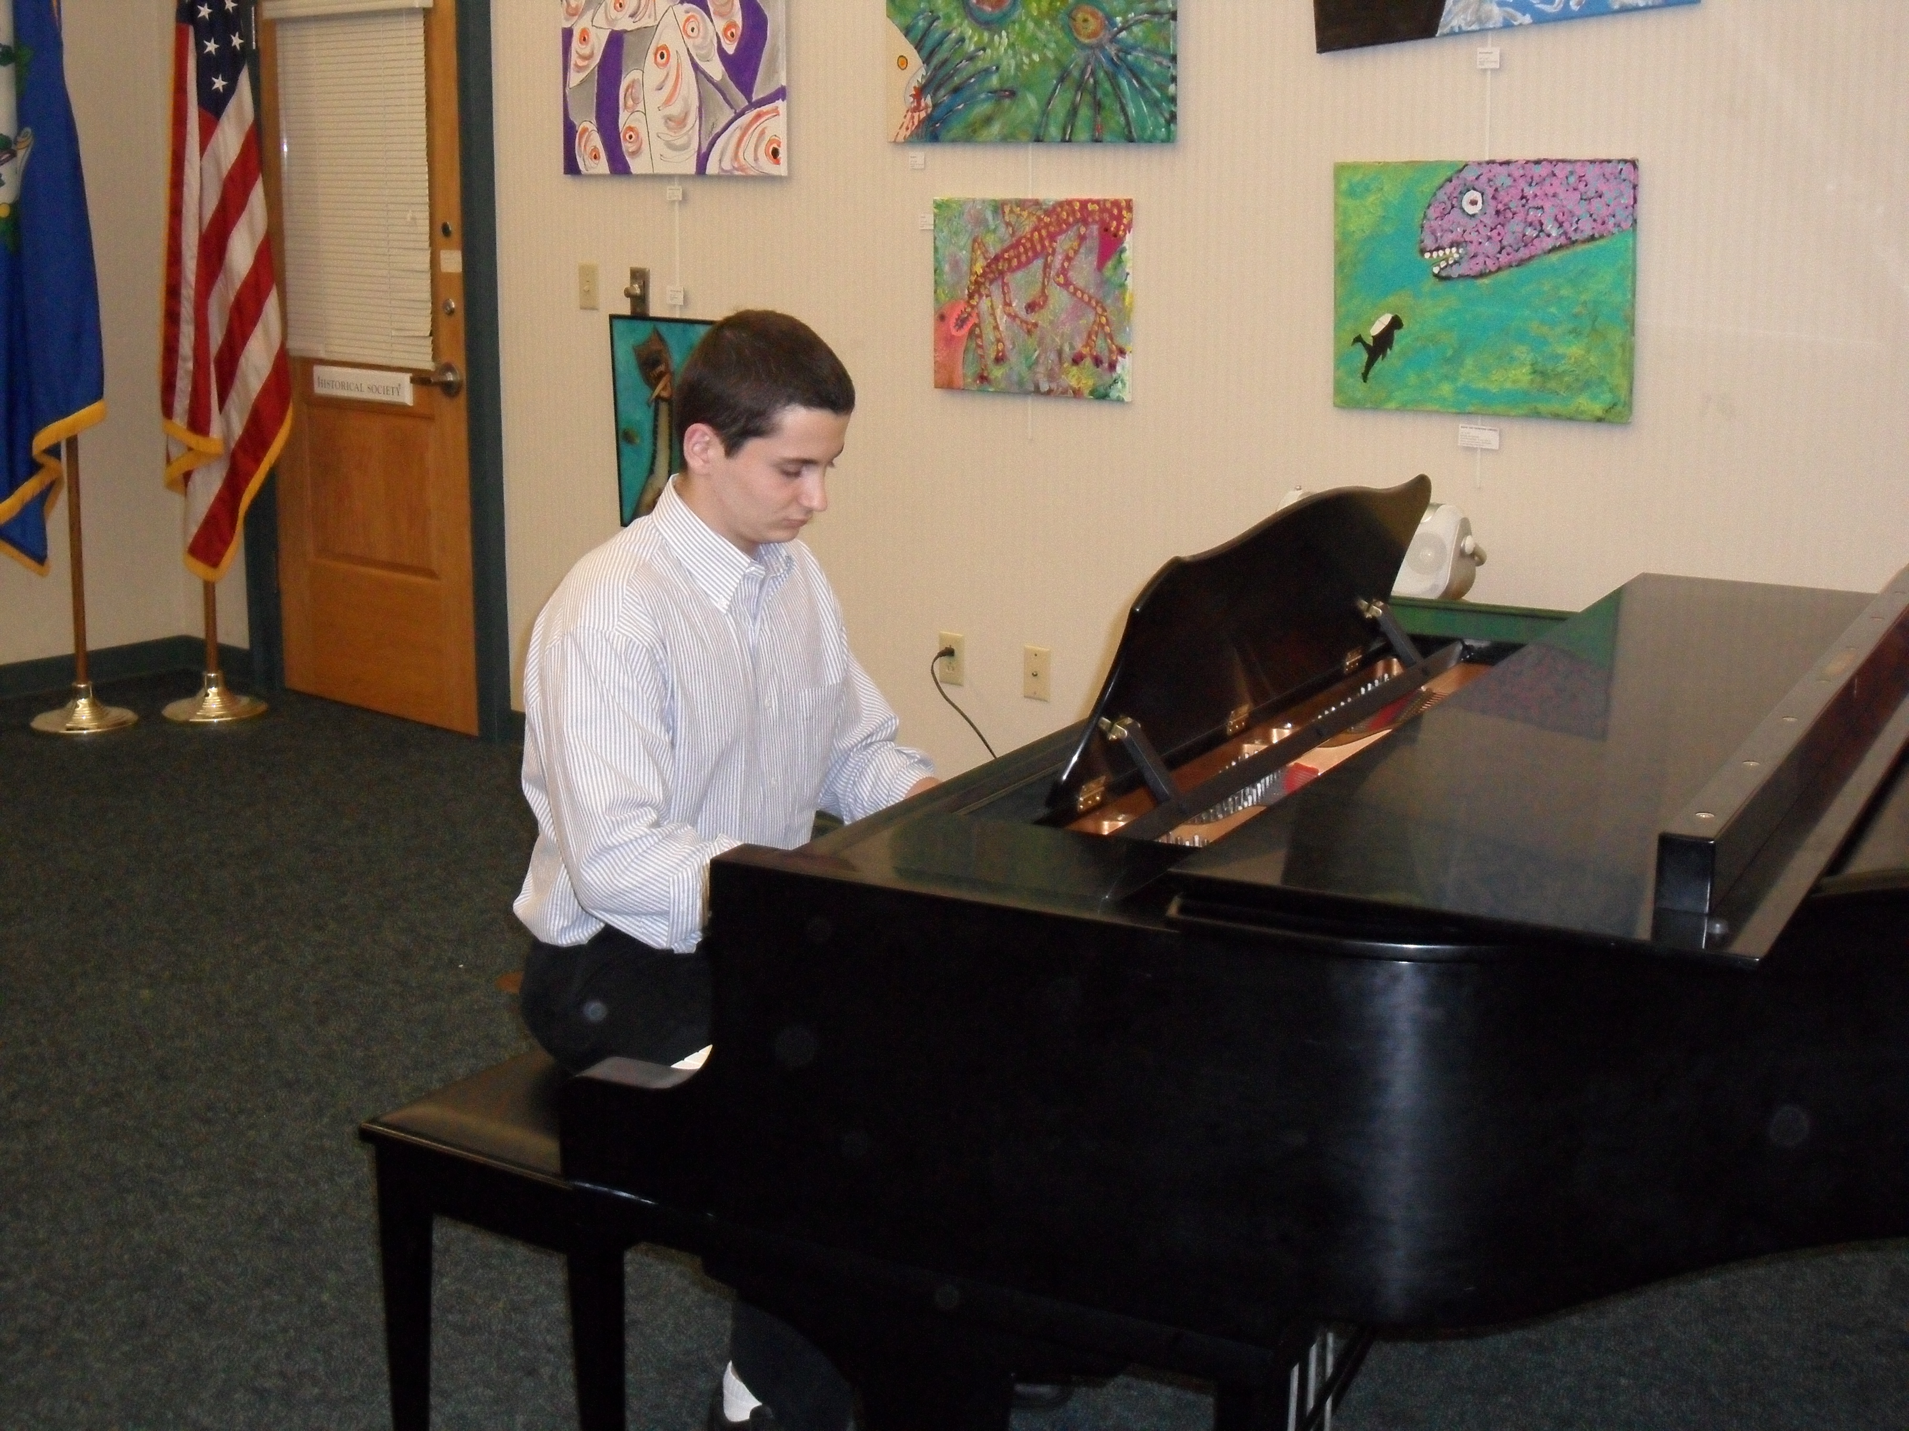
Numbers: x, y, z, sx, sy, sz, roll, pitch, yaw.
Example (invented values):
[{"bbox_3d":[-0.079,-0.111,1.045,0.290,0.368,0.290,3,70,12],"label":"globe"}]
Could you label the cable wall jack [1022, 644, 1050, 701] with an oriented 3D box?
[{"bbox_3d":[0.177,-0.090,5.425,0.070,0.115,0.010,11,16,41],"label":"cable wall jack"}]

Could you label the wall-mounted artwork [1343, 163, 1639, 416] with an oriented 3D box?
[{"bbox_3d":[0.942,-0.768,4.562,0.608,0.455,0.025,11,16,41],"label":"wall-mounted artwork"}]

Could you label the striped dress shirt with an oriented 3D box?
[{"bbox_3d":[-0.235,0.008,2.800,0.430,0.570,0.570,7,14,29],"label":"striped dress shirt"}]

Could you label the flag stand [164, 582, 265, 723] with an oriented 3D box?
[{"bbox_3d":[-2.095,-0.204,7.154,0.298,0.390,0.298,11,16,41],"label":"flag stand"}]

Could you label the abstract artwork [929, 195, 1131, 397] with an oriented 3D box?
[{"bbox_3d":[0.158,-0.867,5.262,0.513,0.406,0.030,11,16,41],"label":"abstract artwork"}]

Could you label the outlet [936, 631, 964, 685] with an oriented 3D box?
[{"bbox_3d":[-0.005,-0.124,5.585,0.071,0.115,0.010,11,16,41],"label":"outlet"}]

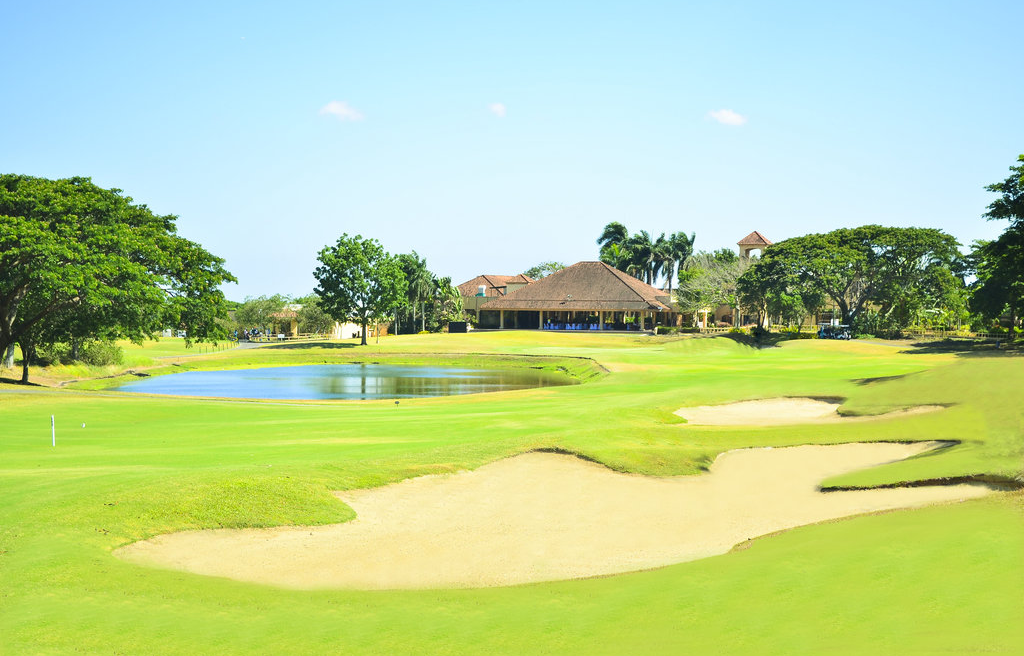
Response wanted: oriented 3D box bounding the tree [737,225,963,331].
[{"bbox_3d":[41.800,-6.010,232.000,27.990,13.380,24.000,0,0,0],"label":"tree"}]

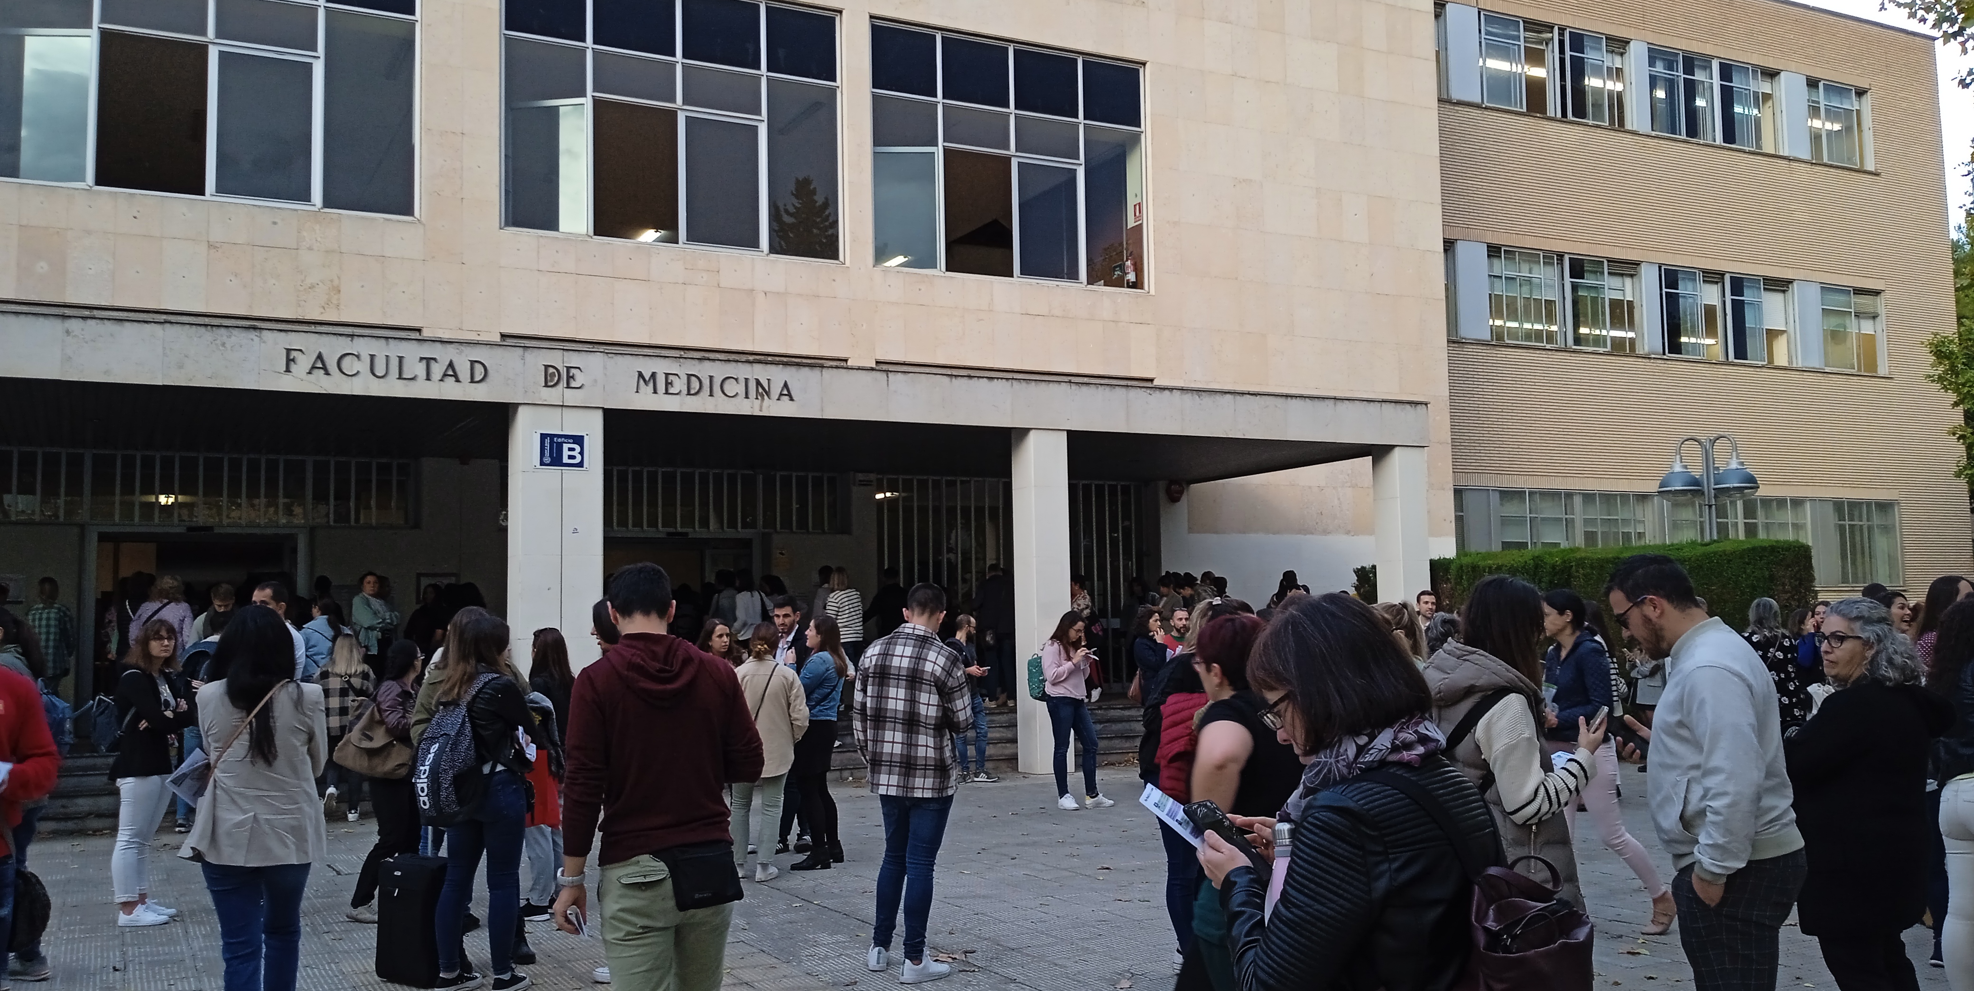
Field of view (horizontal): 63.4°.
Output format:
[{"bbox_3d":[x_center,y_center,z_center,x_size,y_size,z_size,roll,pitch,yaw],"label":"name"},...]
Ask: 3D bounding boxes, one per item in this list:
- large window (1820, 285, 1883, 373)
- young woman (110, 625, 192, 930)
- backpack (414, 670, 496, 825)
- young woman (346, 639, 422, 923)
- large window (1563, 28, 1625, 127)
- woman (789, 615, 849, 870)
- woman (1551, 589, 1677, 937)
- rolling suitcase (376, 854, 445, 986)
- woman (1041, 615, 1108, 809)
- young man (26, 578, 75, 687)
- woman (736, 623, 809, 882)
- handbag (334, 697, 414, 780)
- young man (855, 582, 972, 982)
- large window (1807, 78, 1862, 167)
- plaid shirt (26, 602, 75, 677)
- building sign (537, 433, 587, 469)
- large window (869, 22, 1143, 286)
[{"bbox_3d":[20.309,-3.860,37.435,2.256,1.976,0.150,1,-5,-26],"label":"large window"},{"bbox_3d":[-4.708,1.537,9.002,0.360,1.687,0.460,-3,-5,22],"label":"young woman"},{"bbox_3d":[-2.326,1.133,6.960,0.330,0.540,0.220,-5,-14,40],"label":"backpack"},{"bbox_3d":[-3.334,1.567,8.895,0.520,1.520,0.450,1,-5,-25],"label":"young woman"},{"bbox_3d":[12.213,-8.374,32.075,1.693,1.825,0.150,1,-5,-27],"label":"large window"},{"bbox_3d":[-1.131,1.642,10.794,0.370,1.664,0.430,-2,-4,9],"label":"woman"},{"bbox_3d":[3.032,1.305,7.988,0.700,1.670,0.460,-1,-5,-2],"label":"woman"},{"bbox_3d":[-2.592,1.930,7.302,0.360,0.560,0.220,-4,-5,30],"label":"rolling suitcase"},{"bbox_3d":[0.771,1.846,13.881,0.420,1.664,0.450,-3,-5,24],"label":"woman"},{"bbox_3d":[-8.990,1.623,15.336,0.480,1.660,0.330,1,-5,-25],"label":"young man"},{"bbox_3d":[-1.419,1.656,10.456,0.460,1.641,0.310,-2,-5,14],"label":"woman"},{"bbox_3d":[-3.333,1.321,8.683,0.440,0.420,0.170,-2,-5,18],"label":"handbag"},{"bbox_3d":[-0.345,1.266,7.280,0.530,1.740,0.380,-1,-5,5],"label":"young man"},{"bbox_3d":[20.042,-8.756,37.767,1.951,1.986,0.150,1,-5,-26],"label":"large window"},{"bbox_3d":[-9.344,1.444,15.900,0.480,0.740,0.280,2,-6,-28],"label":"plaid shirt"},{"bbox_3d":[-4.002,-0.416,15.042,0.502,0.345,0.030,1,-5,-26],"label":"building sign"},{"bbox_3d":[0.395,-4.888,23.483,4.522,3.528,0.200,1,-5,-26],"label":"large window"}]

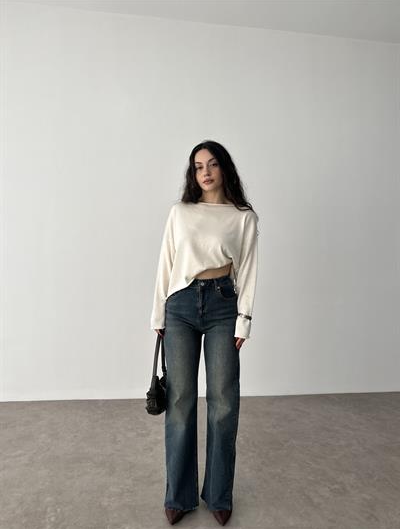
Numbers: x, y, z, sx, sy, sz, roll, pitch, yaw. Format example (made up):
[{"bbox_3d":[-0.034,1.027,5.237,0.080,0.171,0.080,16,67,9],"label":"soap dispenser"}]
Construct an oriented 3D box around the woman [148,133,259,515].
[{"bbox_3d":[0.017,0.277,1.750,0.490,1.710,0.320,1,0,2],"label":"woman"}]

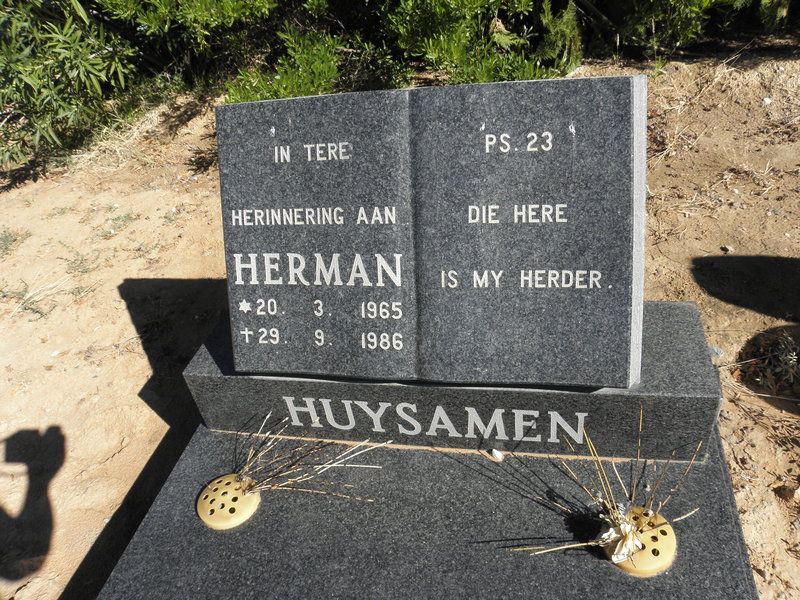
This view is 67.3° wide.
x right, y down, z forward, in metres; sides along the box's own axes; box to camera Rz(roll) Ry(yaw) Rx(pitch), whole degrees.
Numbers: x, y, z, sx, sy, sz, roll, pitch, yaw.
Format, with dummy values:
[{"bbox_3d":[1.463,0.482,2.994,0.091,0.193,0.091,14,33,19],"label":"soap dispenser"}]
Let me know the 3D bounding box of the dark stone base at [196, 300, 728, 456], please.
[{"bbox_3d":[0.074,0.141,1.210,0.970,0.167,0.241,0,39,15],"label":"dark stone base"}]

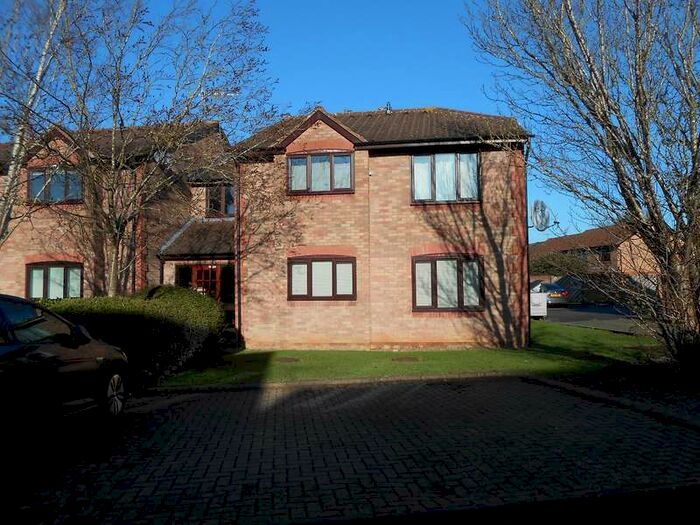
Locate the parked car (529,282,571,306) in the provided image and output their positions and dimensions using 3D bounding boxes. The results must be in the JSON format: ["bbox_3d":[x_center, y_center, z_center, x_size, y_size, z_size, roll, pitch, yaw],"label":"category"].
[{"bbox_3d":[11.826,1.898,31.764,1.760,1.450,4.300,-1,-3,8],"label":"parked car"}]

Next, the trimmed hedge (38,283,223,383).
[{"bbox_3d":[-4.856,1.350,10.756,3.580,1.710,2.850,-1,-3,8],"label":"trimmed hedge"}]

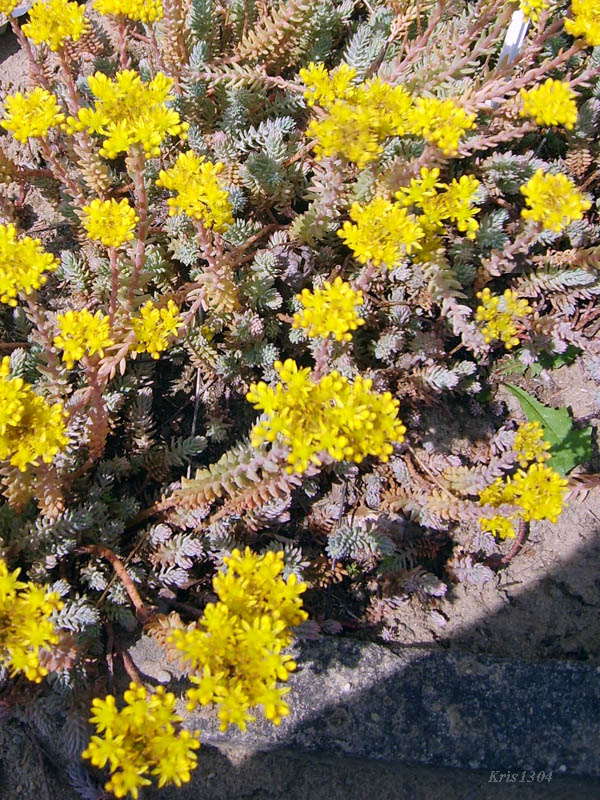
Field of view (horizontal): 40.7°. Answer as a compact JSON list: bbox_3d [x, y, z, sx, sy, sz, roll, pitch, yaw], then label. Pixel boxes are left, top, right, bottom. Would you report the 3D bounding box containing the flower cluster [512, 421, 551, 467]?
[{"bbox_3d":[0.143,0.028,0.500,0.022,0.020,0.024,0,58,0],"label":"flower cluster"}]

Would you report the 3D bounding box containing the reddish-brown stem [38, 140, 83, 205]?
[{"bbox_3d":[-0.194,-0.187,0.665,0.010,0.061,0.010,-26,41,0],"label":"reddish-brown stem"}]

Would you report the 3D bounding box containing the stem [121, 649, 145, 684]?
[{"bbox_3d":[-0.100,0.158,0.480,0.007,0.007,0.031,-48,36,0],"label":"stem"}]

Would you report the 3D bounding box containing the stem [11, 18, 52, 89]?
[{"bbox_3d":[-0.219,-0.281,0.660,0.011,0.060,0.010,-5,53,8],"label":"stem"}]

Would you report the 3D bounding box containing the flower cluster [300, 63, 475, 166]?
[{"bbox_3d":[0.065,-0.212,0.600,0.124,0.040,0.068,0,58,0],"label":"flower cluster"}]

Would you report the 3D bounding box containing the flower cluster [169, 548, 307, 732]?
[{"bbox_3d":[-0.037,0.141,0.475,0.079,0.045,0.100,0,58,0],"label":"flower cluster"}]

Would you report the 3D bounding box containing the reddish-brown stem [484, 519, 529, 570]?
[{"bbox_3d":[0.141,0.100,0.558,0.014,0.049,0.012,22,33,0],"label":"reddish-brown stem"}]

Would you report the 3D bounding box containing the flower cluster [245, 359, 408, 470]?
[{"bbox_3d":[0.016,0.009,0.475,0.090,0.036,0.058,0,58,0],"label":"flower cluster"}]

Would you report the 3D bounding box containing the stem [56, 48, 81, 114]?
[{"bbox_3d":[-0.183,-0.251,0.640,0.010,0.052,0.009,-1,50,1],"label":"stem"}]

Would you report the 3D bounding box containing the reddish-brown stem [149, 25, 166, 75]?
[{"bbox_3d":[-0.133,-0.325,0.755,0.009,0.048,0.009,-7,56,0],"label":"reddish-brown stem"}]

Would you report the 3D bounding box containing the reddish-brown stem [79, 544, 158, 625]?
[{"bbox_3d":[-0.101,0.102,0.452,0.058,0.012,0.017,37,65,21],"label":"reddish-brown stem"}]

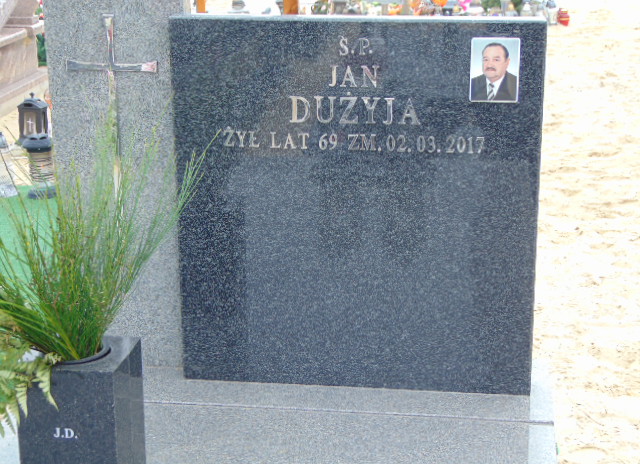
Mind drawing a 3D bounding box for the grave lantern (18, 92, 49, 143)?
[{"bbox_3d":[-1.442,-0.570,6.570,0.137,0.257,0.137,1,15,6],"label":"grave lantern"}]

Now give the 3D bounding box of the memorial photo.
[{"bbox_3d":[0.328,-0.302,2.457,0.090,0.121,0.010,2,16,8],"label":"memorial photo"}]

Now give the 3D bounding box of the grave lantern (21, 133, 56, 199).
[{"bbox_3d":[-1.210,-0.291,5.691,0.127,0.273,0.127,1,15,6],"label":"grave lantern"}]

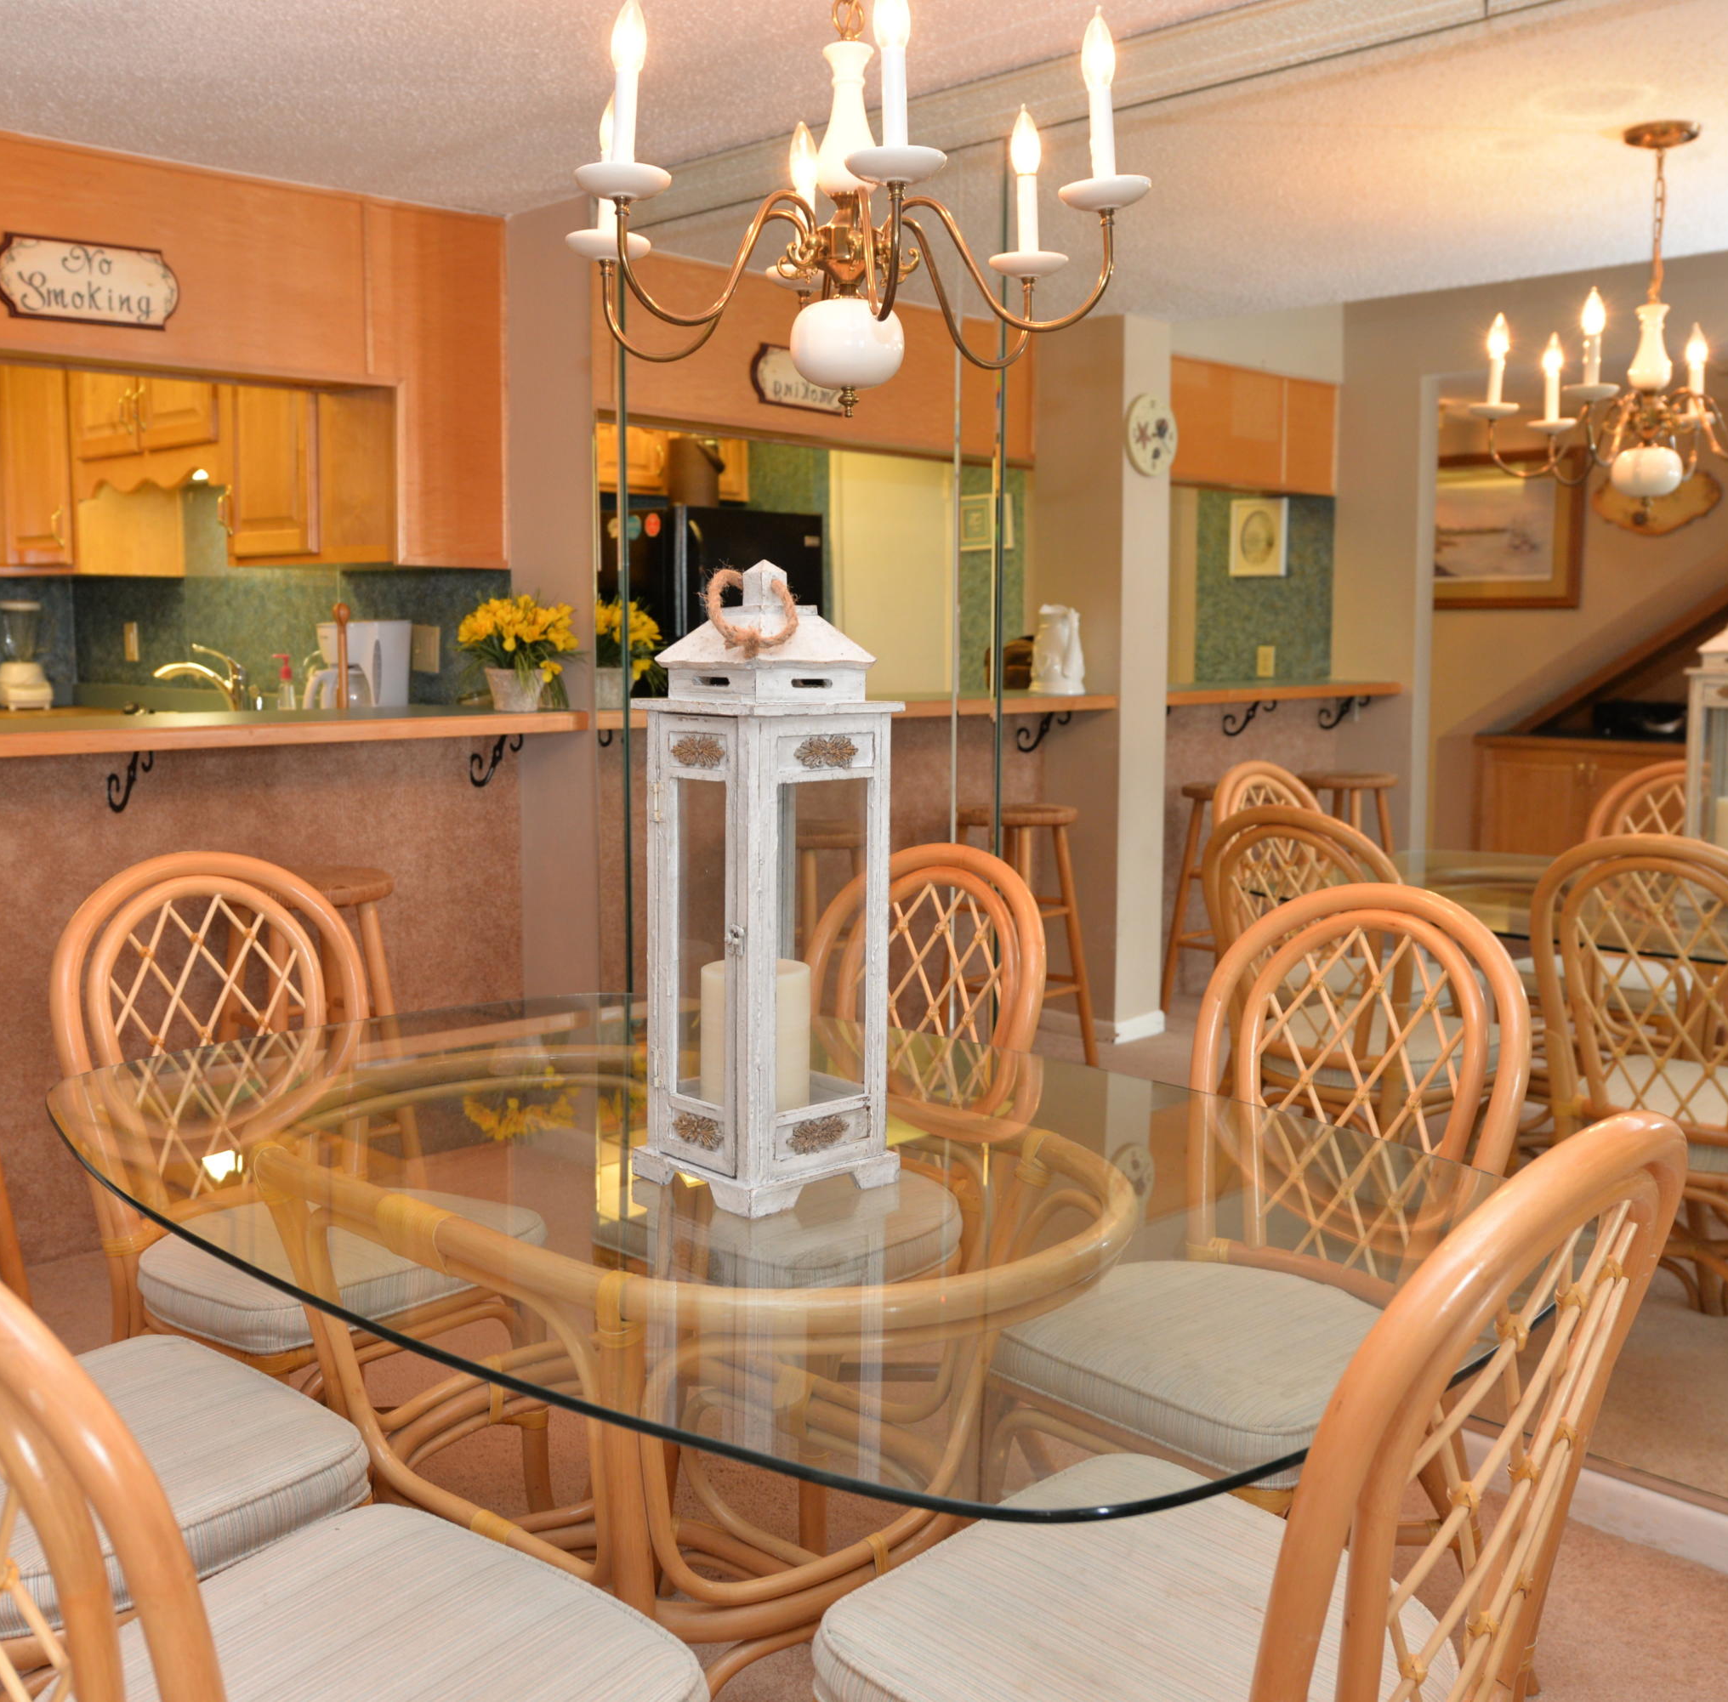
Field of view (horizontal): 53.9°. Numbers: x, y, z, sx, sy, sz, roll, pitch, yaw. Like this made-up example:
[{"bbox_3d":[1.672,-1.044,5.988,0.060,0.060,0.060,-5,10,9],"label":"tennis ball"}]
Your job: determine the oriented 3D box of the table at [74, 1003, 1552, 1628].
[{"bbox_3d":[-0.142,0.675,1.822,1.047,0.753,1.610,-7,10,-44],"label":"table"}]

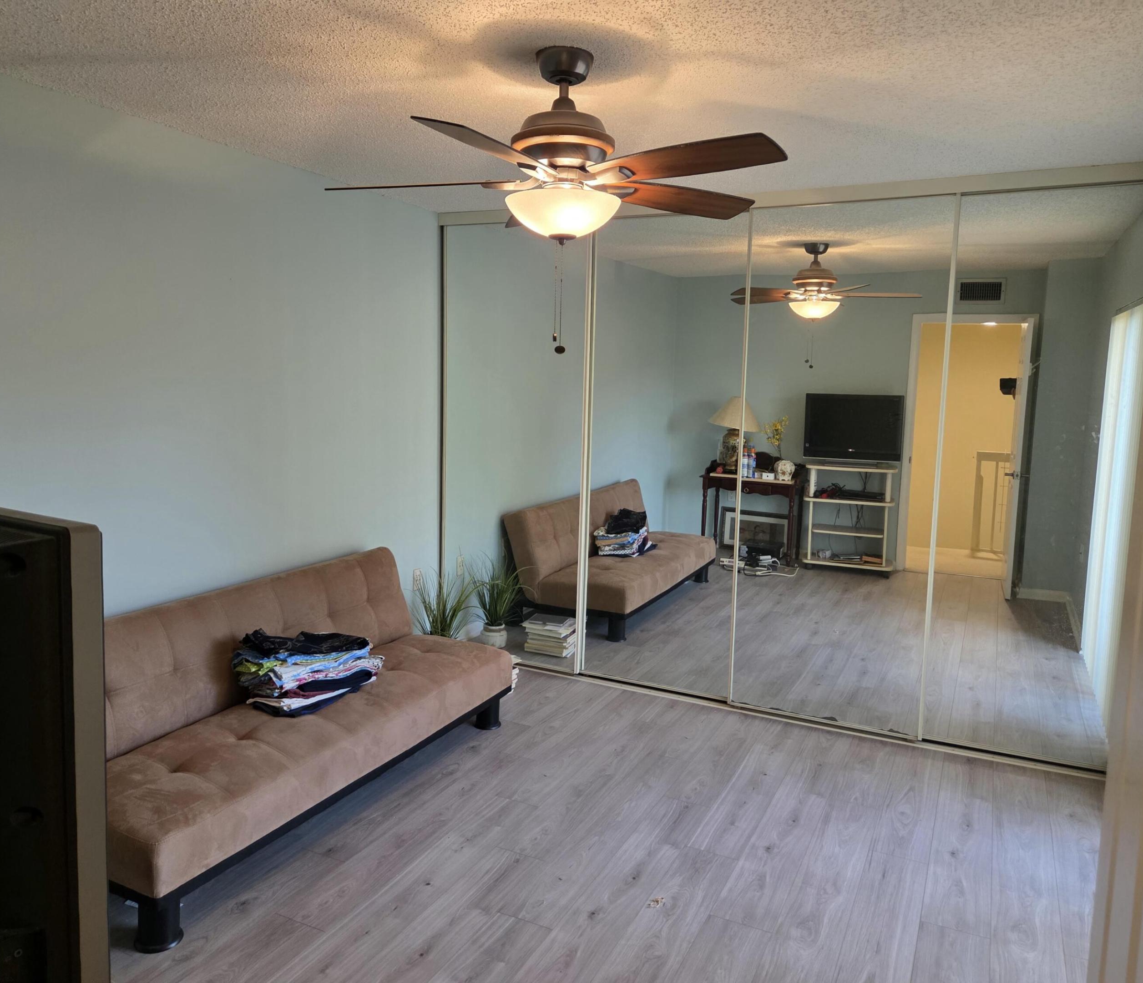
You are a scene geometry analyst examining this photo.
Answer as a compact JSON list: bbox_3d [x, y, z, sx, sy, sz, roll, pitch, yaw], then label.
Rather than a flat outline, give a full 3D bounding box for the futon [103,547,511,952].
[{"bbox_3d":[-1.051,0.751,3.272,0.840,0.750,1.850,5,8,26],"label":"futon"}]

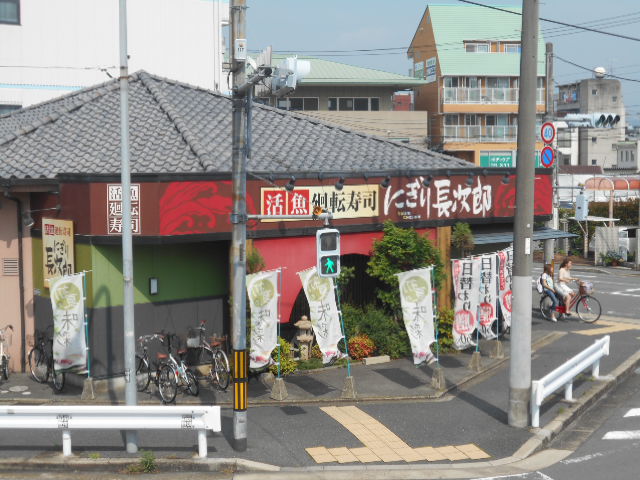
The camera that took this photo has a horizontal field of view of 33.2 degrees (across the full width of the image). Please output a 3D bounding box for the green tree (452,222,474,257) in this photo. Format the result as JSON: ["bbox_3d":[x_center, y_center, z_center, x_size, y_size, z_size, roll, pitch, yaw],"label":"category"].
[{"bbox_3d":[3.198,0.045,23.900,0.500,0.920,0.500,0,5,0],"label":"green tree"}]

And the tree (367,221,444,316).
[{"bbox_3d":[1.789,0.624,22.700,1.550,2.100,1.450,0,5,0],"label":"tree"}]

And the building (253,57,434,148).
[{"bbox_3d":[-0.735,-6.553,65.171,13.500,9.600,11.000,0,6,-2],"label":"building"}]

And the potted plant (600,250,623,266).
[{"bbox_3d":[10.520,0.668,38.700,0.780,0.600,0.700,1,5,6],"label":"potted plant"}]

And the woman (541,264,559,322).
[{"bbox_3d":[5.980,1.384,28.000,0.500,1.500,0.430,1,5,18],"label":"woman"}]

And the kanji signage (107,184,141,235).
[{"bbox_3d":[-3.462,-0.540,18.991,0.580,0.890,0.040,0,6,-1],"label":"kanji signage"}]

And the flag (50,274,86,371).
[{"bbox_3d":[-4.574,1.482,19.500,0.630,1.780,0.100,-1,4,-7],"label":"flag"}]

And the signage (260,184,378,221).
[{"bbox_3d":[0.027,-0.759,22.300,3.050,0.710,0.090,-4,6,-38],"label":"signage"}]

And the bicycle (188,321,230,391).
[{"bbox_3d":[-2.052,2.173,20.000,0.530,1.060,1.720,-2,5,-27],"label":"bicycle"}]

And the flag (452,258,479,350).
[{"bbox_3d":[2.958,1.301,21.800,0.570,1.820,0.100,-2,5,-22],"label":"flag"}]

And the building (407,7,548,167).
[{"bbox_3d":[12.487,-11.259,86.189,8.000,14.700,13.000,-1,6,-6],"label":"building"}]

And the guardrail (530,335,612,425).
[{"bbox_3d":[4.525,2.471,19.102,0.250,0.770,4.550,3,6,28],"label":"guardrail"}]

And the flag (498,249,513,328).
[{"bbox_3d":[4.089,1.049,23.200,0.500,1.780,0.140,-1,5,-12],"label":"flag"}]

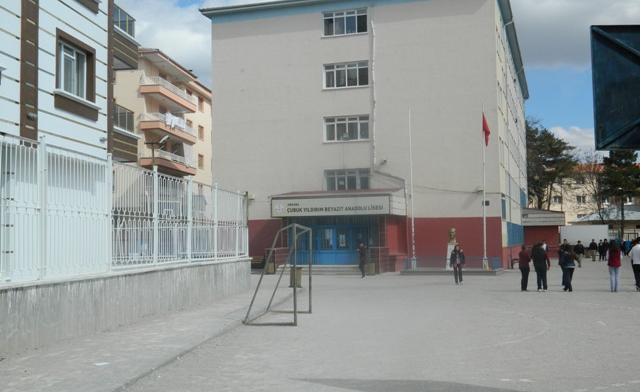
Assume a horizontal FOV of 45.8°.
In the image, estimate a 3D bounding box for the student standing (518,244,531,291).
[{"bbox_3d":[7.214,2.567,26.830,0.460,1.640,0.360,-2,-3,18],"label":"student standing"}]

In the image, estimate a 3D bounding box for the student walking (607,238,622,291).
[{"bbox_3d":[9.386,2.251,24.200,0.500,1.650,0.320,-1,-3,6],"label":"student walking"}]

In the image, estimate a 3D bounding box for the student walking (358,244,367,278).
[{"bbox_3d":[2.079,3.183,37.367,0.480,1.730,0.420,-3,-4,37],"label":"student walking"}]

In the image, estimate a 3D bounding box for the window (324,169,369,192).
[{"bbox_3d":[1.732,-0.868,47.195,2.930,1.580,0.180,-2,-3,17],"label":"window"}]

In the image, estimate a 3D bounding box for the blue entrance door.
[{"bbox_3d":[1.207,2.735,42.567,3.153,2.246,0.150,-2,-3,17],"label":"blue entrance door"}]

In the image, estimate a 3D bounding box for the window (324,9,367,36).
[{"bbox_3d":[1.591,-10.858,47.735,2.930,1.565,0.180,-2,-3,17],"label":"window"}]

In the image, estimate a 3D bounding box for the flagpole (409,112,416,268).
[{"bbox_3d":[4.714,-0.376,38.839,0.130,8.253,0.130,-2,-3,17],"label":"flagpole"}]

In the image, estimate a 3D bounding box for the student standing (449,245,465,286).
[{"bbox_3d":[5.478,2.761,30.200,0.580,1.580,0.340,-1,-3,7],"label":"student standing"}]

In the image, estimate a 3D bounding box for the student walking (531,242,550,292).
[{"bbox_3d":[7.752,2.528,26.802,0.580,1.730,0.420,-1,-3,3],"label":"student walking"}]

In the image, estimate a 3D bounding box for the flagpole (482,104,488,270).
[{"bbox_3d":[8.205,-0.462,37.741,0.130,8.310,0.130,-2,-3,17],"label":"flagpole"}]

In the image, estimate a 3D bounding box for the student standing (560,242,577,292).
[{"bbox_3d":[8.081,2.330,24.700,0.500,1.600,0.380,-1,-3,12],"label":"student standing"}]

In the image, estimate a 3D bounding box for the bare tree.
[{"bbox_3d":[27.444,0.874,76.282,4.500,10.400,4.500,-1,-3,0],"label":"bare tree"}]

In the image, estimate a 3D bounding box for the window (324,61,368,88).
[{"bbox_3d":[1.652,-7.554,47.552,2.930,1.623,0.180,-2,-3,17],"label":"window"}]

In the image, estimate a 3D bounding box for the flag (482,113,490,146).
[{"bbox_3d":[8.337,-3.316,37.909,0.400,1.675,0.200,-2,-3,17],"label":"flag"}]

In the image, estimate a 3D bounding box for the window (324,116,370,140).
[{"bbox_3d":[1.658,-4.145,46.896,2.873,1.547,0.200,-2,-3,17],"label":"window"}]

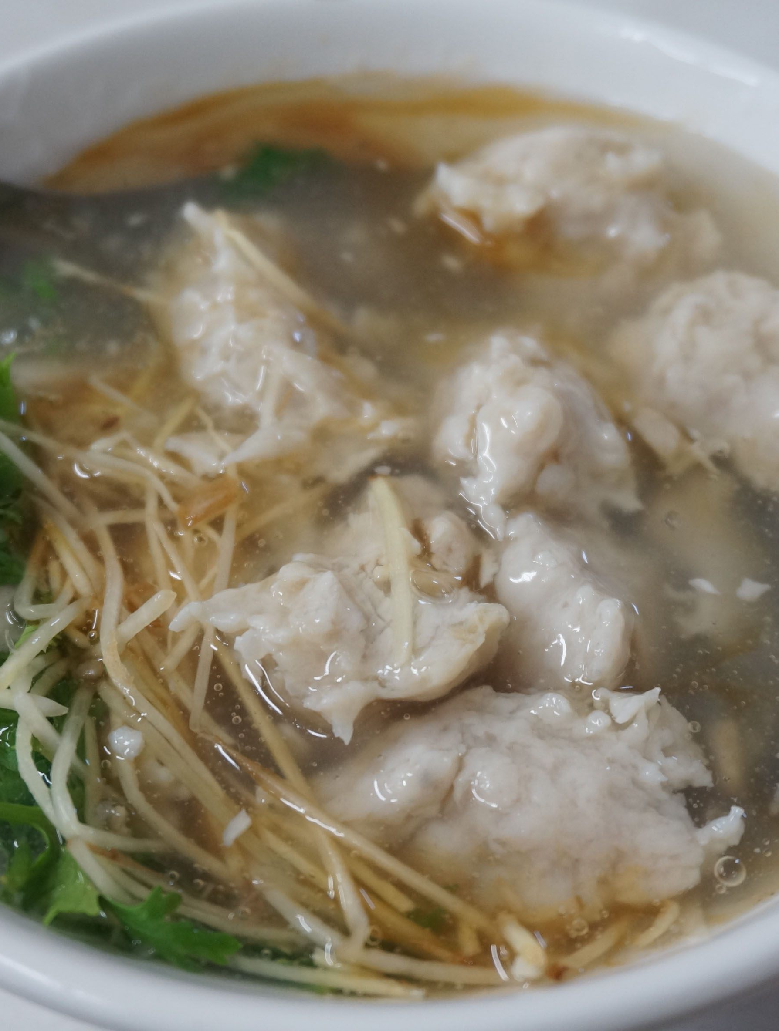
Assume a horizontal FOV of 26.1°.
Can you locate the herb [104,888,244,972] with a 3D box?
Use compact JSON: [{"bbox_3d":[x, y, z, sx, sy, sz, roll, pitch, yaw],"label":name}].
[{"bbox_3d":[-0.023,0.042,0.172,0.015,0.006,0.007,31,58,22],"label":"herb"}]

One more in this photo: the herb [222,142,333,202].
[{"bbox_3d":[-0.018,-0.051,0.246,0.018,0.006,0.010,-34,59,-24],"label":"herb"}]

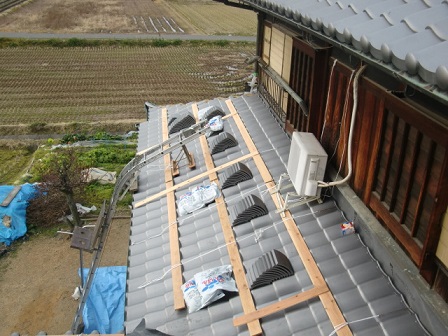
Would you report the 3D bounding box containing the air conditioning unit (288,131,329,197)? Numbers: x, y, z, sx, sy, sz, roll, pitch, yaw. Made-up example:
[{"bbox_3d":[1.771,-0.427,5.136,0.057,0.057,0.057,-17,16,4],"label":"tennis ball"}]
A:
[{"bbox_3d":[1.078,-0.064,6.450,0.274,0.562,0.814,2,24,-6],"label":"air conditioning unit"}]

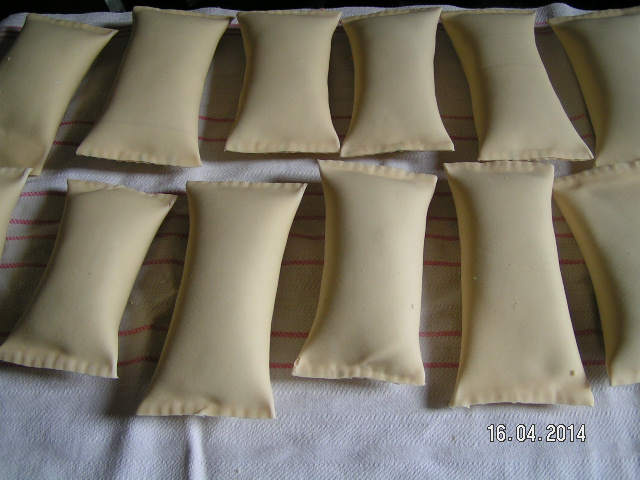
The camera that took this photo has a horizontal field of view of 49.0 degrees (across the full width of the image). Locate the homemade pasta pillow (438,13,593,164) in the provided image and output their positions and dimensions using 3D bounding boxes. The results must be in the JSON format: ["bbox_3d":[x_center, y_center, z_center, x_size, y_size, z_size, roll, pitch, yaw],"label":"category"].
[{"bbox_3d":[0.154,-0.132,0.562,0.084,0.033,0.164,-5,59,-3],"label":"homemade pasta pillow"}]

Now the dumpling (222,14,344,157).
[{"bbox_3d":[-0.027,-0.136,0.564,0.089,0.033,0.154,1,59,0],"label":"dumpling"}]

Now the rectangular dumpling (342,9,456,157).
[{"bbox_3d":[0.061,-0.136,0.564,0.085,0.033,0.158,1,59,1],"label":"rectangular dumpling"}]

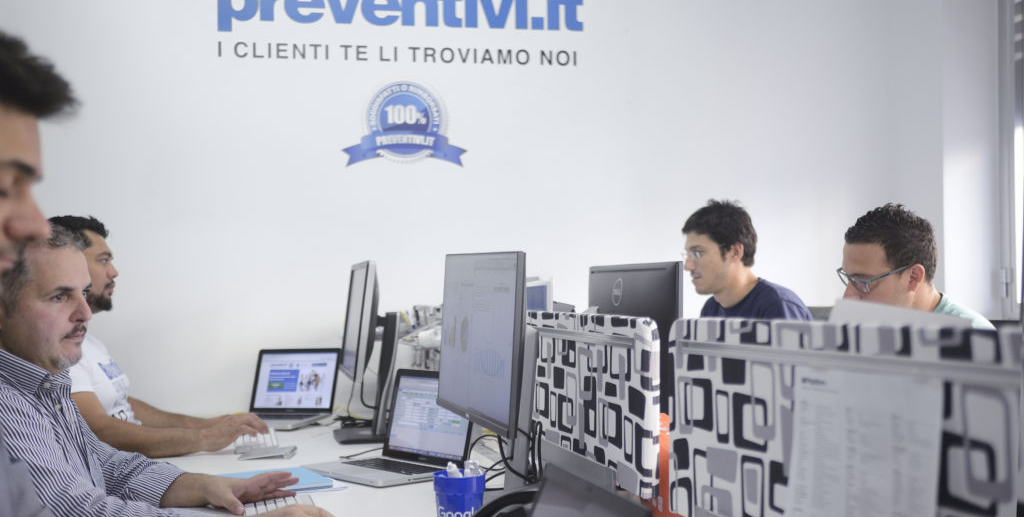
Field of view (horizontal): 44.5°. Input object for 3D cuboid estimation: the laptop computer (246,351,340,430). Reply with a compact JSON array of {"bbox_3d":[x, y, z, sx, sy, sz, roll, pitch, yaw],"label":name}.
[{"bbox_3d":[-0.747,0.409,3.964,0.325,0.229,0.283,-2,-2,25],"label":"laptop computer"}]

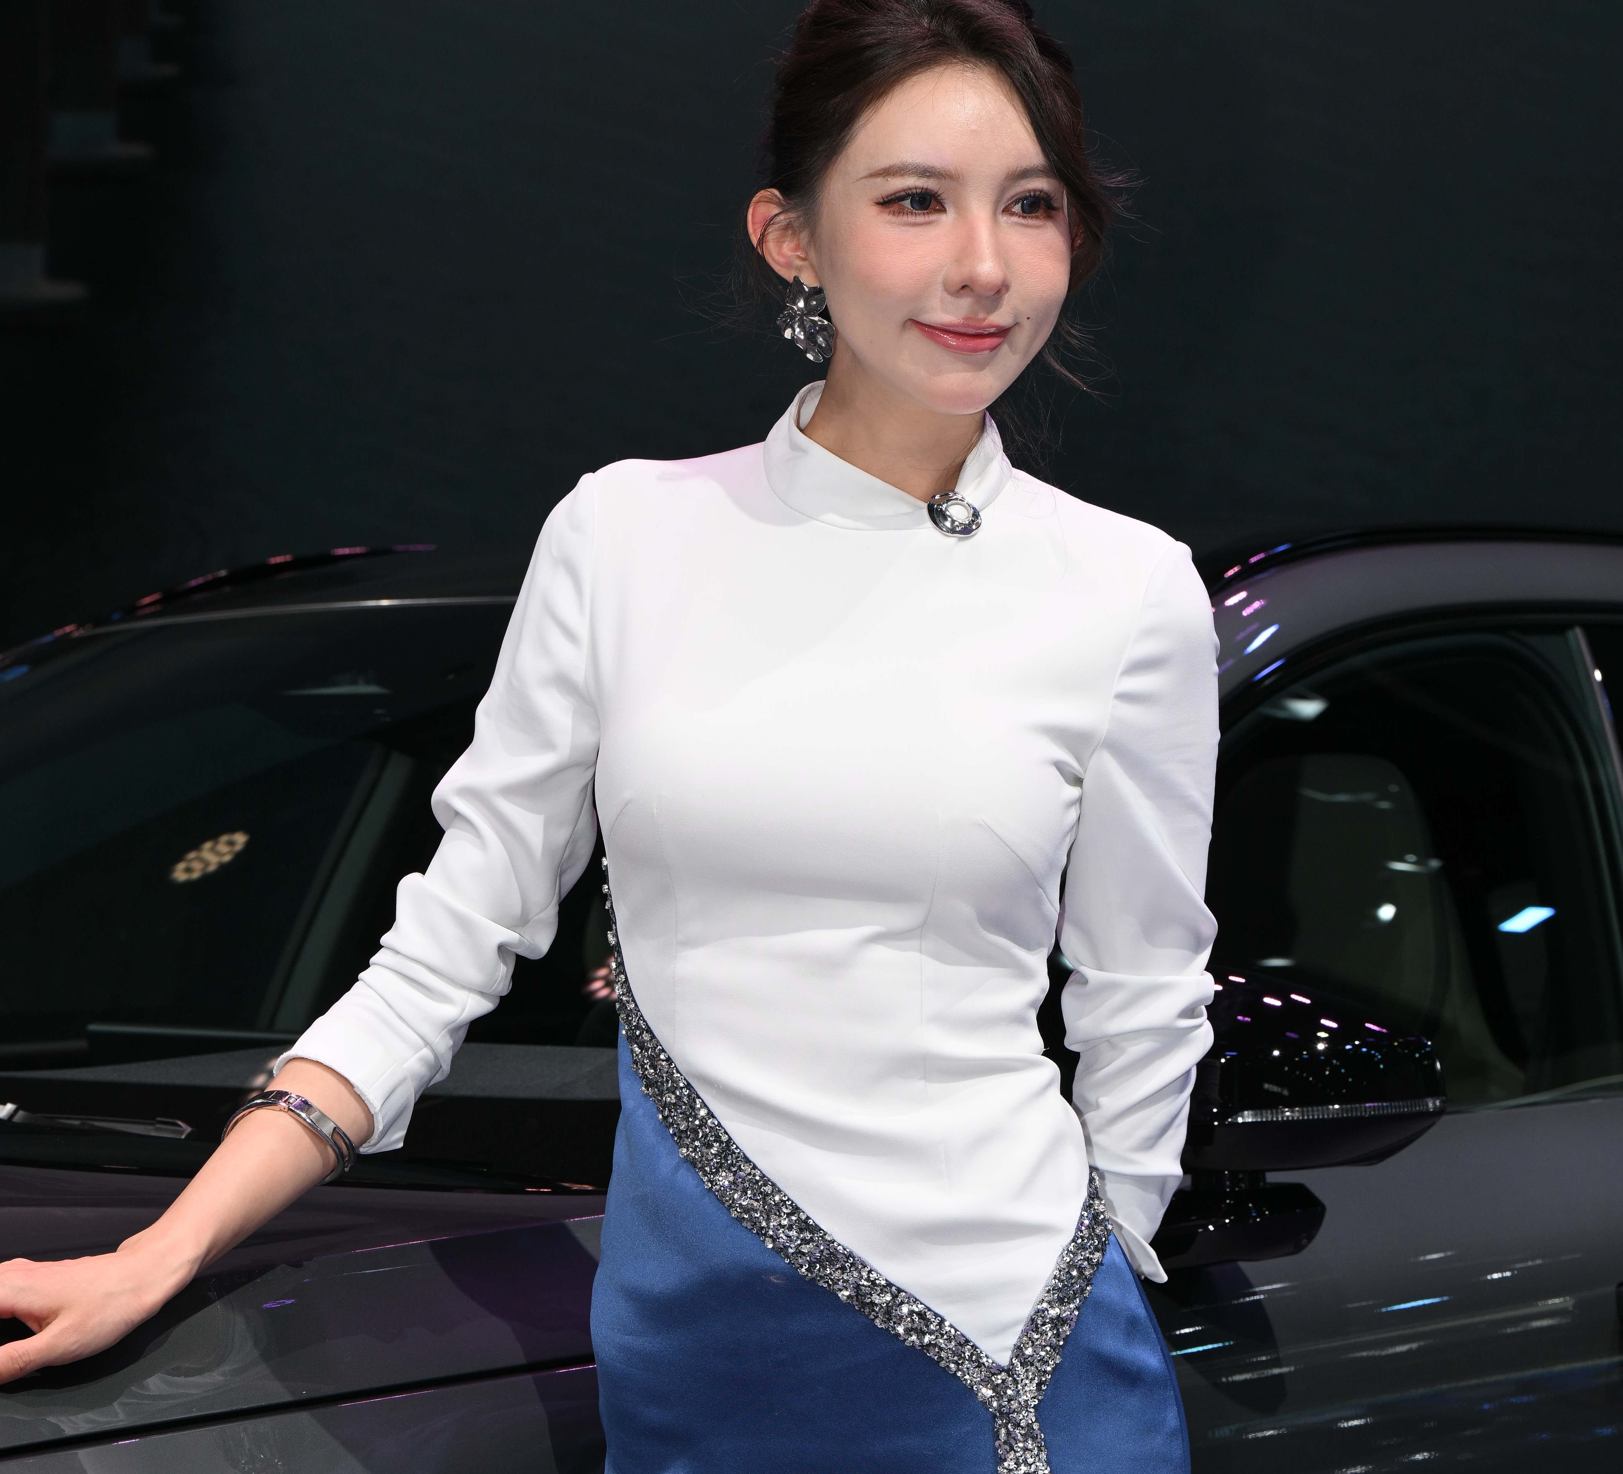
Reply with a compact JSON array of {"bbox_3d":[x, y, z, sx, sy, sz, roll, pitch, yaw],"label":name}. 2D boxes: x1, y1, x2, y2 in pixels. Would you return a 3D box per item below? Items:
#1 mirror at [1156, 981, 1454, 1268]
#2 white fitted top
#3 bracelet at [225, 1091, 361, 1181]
[{"bbox_3d":[0.328,0.260,3.880,0.225,0.195,0.145,2,3,41],"label":"mirror"},{"bbox_3d":[-0.030,0.073,3.100,0.475,0.515,0.290,0,2,-10],"label":"white fitted top"},{"bbox_3d":[-0.275,0.209,3.030,0.066,0.018,0.058,16,-38,5],"label":"bracelet"}]

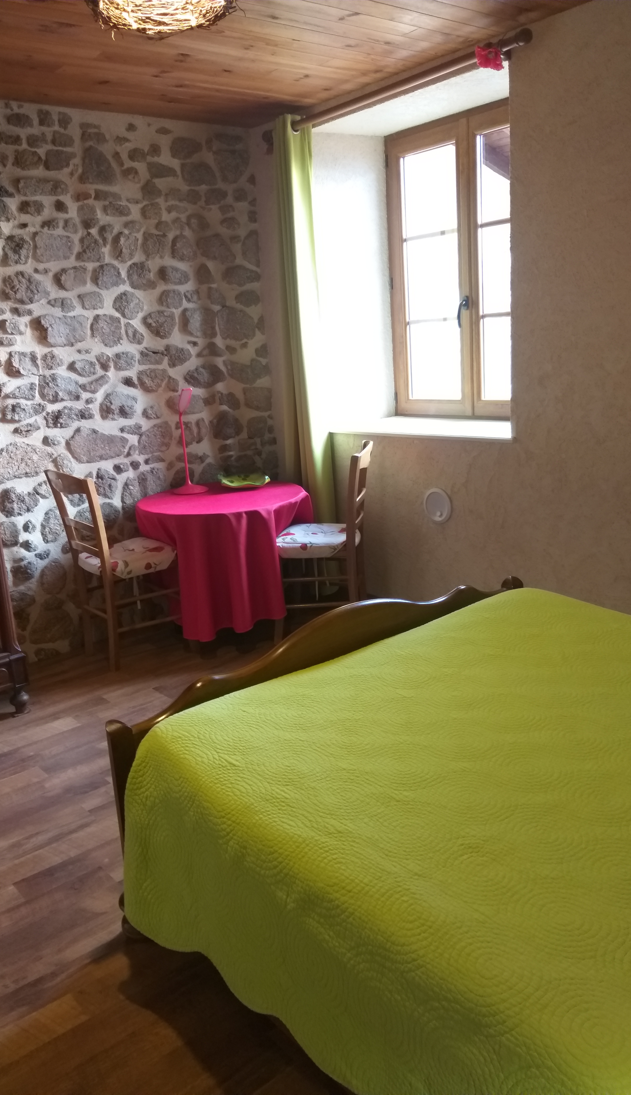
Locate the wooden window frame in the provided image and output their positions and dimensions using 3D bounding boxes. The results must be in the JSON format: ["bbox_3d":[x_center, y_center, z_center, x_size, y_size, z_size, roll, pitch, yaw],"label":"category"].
[{"bbox_3d":[0.825,-1.469,4.365,0.070,1.527,1.048,-16,18,-42],"label":"wooden window frame"}]

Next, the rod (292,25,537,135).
[{"bbox_3d":[0.279,-2.068,3.754,0.067,0.067,1.617,-15,17,-41],"label":"rod"}]

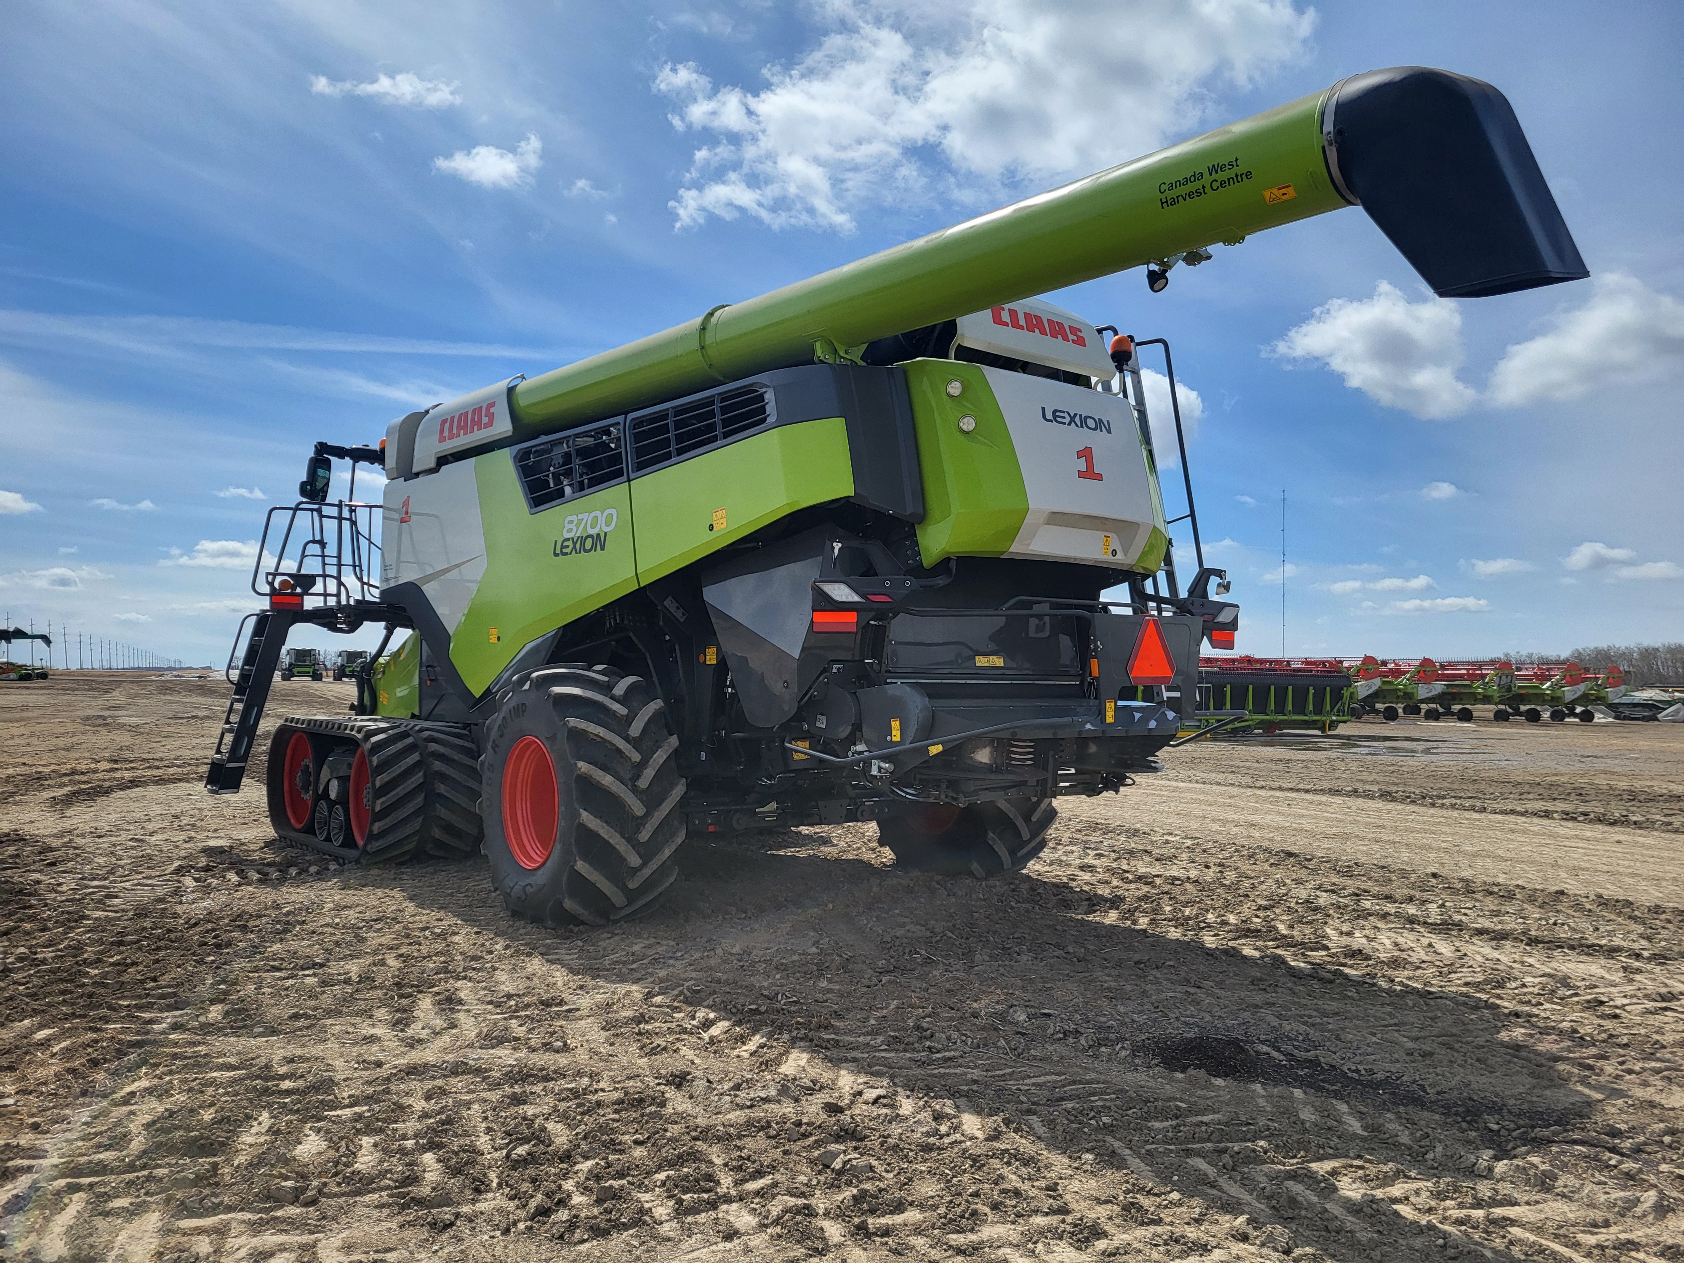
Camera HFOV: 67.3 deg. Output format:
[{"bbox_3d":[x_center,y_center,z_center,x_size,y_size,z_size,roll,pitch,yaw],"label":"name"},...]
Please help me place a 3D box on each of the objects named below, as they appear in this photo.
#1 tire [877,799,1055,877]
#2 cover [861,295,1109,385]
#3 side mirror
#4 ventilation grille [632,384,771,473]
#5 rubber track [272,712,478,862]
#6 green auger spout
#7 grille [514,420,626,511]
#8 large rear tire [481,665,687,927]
[{"bbox_3d":[0.971,1.143,10.136,0.720,1.620,1.620,2,-3,-39],"label":"tire"},{"bbox_3d":[0.850,-1.725,7.751,1.320,0.600,1.050,2,-3,-39],"label":"cover"},{"bbox_3d":[-4.974,-1.433,11.992,0.160,0.460,0.280,-1,-3,40],"label":"side mirror"},{"bbox_3d":[-0.864,-1.155,7.492,0.080,0.380,1.500,2,-3,-39],"label":"ventilation grille"},{"bbox_3d":[-4.121,1.315,11.043,0.890,1.140,2.780,2,-3,-39],"label":"rubber track"},{"bbox_3d":[-0.187,-1.478,6.905,0.460,0.860,7.700,2,-3,-40],"label":"green auger spout"},{"bbox_3d":[-1.861,-1.103,8.704,0.080,0.500,1.600,2,-3,-39],"label":"grille"},{"bbox_3d":[-1.658,1.035,7.986,0.720,1.620,1.620,2,-3,-39],"label":"large rear tire"}]

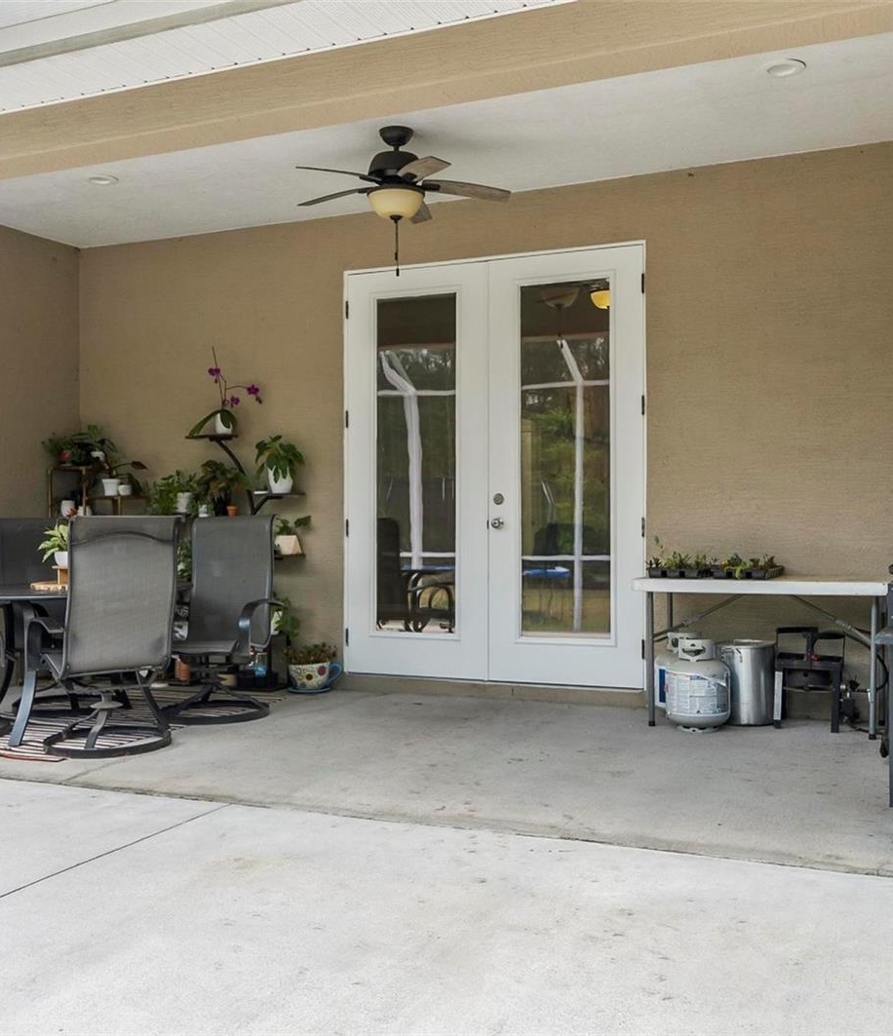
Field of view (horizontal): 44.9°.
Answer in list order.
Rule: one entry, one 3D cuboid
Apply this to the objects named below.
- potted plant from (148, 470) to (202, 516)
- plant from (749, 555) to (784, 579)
[{"bbox_3d":[-1.733,-0.152,6.914,0.290,0.300,0.240,0,0,24],"label":"potted plant"},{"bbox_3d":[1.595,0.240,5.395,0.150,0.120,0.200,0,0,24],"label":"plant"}]

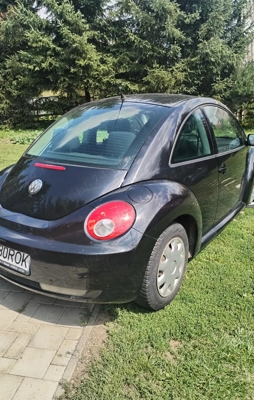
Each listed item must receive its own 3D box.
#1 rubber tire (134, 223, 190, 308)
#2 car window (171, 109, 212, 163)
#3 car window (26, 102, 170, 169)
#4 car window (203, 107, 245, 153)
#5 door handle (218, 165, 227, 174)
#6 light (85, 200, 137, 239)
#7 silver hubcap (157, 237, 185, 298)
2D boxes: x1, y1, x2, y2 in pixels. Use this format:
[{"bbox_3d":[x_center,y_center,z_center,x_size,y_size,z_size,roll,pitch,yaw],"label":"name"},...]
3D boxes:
[{"bbox_3d":[0.251,0.456,2.151,0.210,0.630,0.630,11,20,34],"label":"rubber tire"},{"bbox_3d":[0.475,-0.489,2.261,0.080,0.390,0.730,-9,8,38],"label":"car window"},{"bbox_3d":[-0.275,-0.568,2.395,1.080,0.140,0.950,11,49,34],"label":"car window"},{"bbox_3d":[1.015,-0.721,3.007,0.080,0.450,0.980,-9,8,38],"label":"car window"},{"bbox_3d":[0.865,-0.272,2.715,0.050,0.065,0.175,11,20,34],"label":"door handle"},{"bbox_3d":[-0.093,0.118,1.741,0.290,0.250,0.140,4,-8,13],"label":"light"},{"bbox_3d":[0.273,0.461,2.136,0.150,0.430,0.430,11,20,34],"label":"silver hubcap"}]

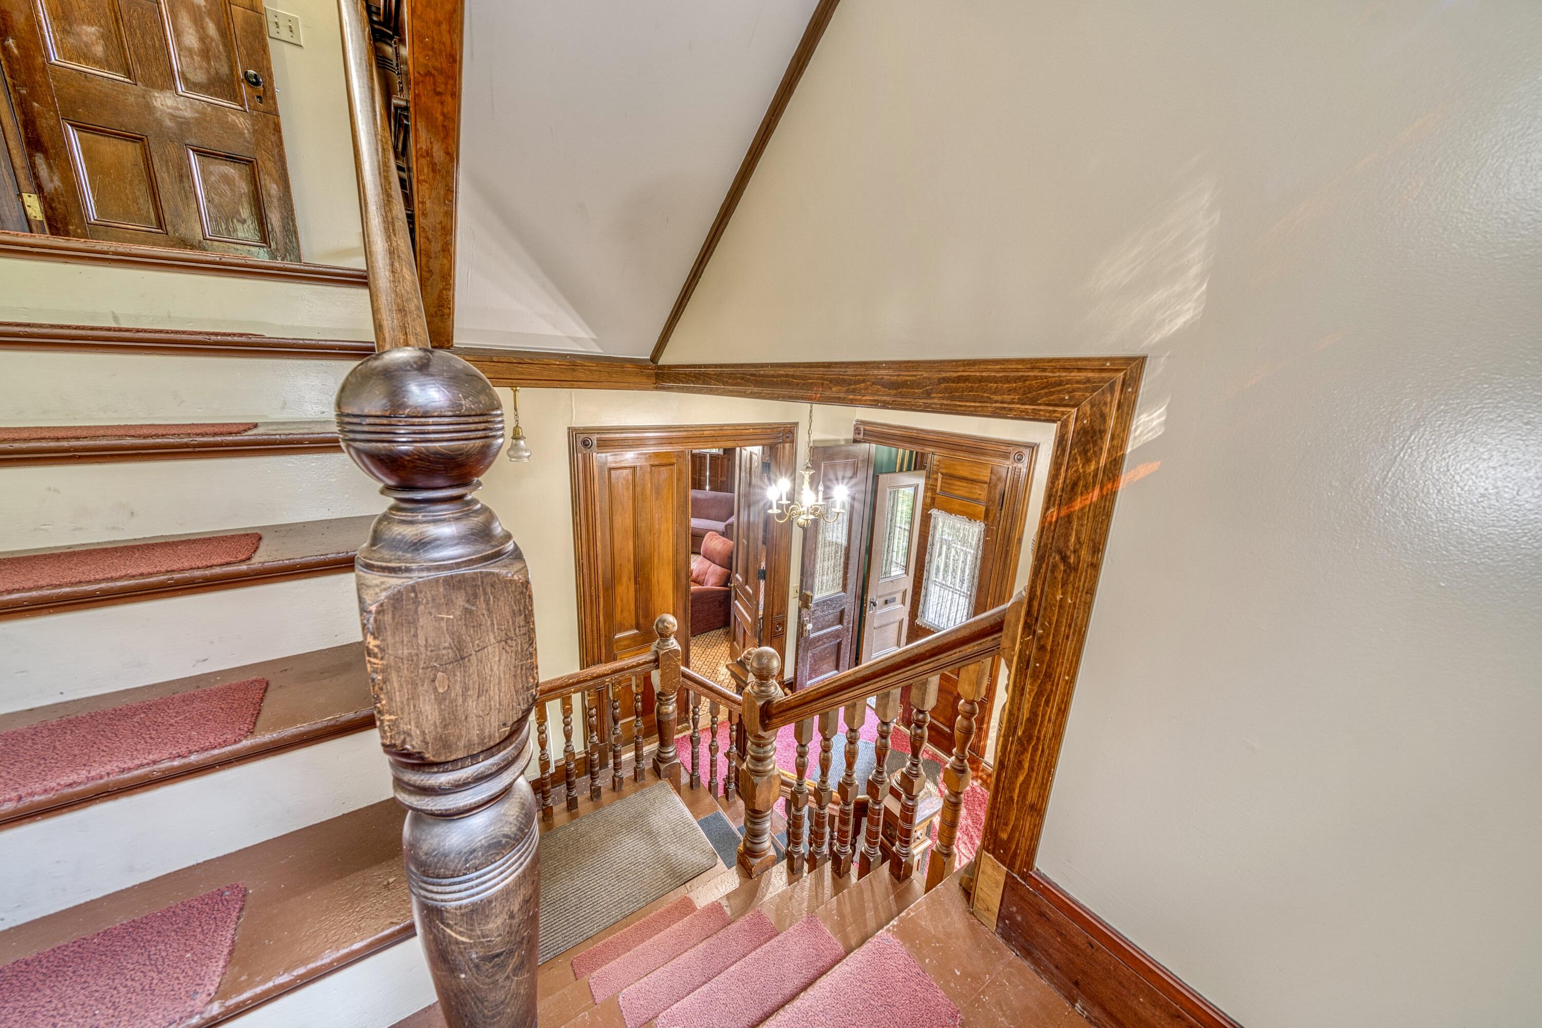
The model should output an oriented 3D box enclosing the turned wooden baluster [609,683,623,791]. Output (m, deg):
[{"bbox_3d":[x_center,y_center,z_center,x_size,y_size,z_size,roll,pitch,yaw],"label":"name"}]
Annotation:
[{"bbox_3d":[-0.772,1.121,2.584,0.042,0.612,0.042,-8,18,-35],"label":"turned wooden baluster"}]

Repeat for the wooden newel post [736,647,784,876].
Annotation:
[{"bbox_3d":[-0.040,0.977,2.027,0.118,0.975,0.118,-8,18,-34],"label":"wooden newel post"}]

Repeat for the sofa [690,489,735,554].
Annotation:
[{"bbox_3d":[-1.345,0.099,8.637,2.000,0.880,0.880,7,15,16],"label":"sofa"}]

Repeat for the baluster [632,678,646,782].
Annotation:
[{"bbox_3d":[-0.677,1.108,2.652,0.042,0.612,0.042,-8,18,-35],"label":"baluster"}]

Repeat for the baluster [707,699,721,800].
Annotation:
[{"bbox_3d":[-0.325,1.397,3.002,0.042,0.686,0.042,-8,18,-35],"label":"baluster"}]

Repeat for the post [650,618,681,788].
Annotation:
[{"bbox_3d":[-0.548,0.966,2.698,0.113,0.937,0.113,-8,18,-35],"label":"post"}]

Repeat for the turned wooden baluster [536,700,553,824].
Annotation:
[{"bbox_3d":[-0.988,1.075,2.234,0.042,0.605,0.042,-8,18,-34],"label":"turned wooden baluster"}]

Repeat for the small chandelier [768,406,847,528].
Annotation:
[{"bbox_3d":[0.247,-0.301,3.344,0.524,0.822,0.524,2,14,-1],"label":"small chandelier"}]

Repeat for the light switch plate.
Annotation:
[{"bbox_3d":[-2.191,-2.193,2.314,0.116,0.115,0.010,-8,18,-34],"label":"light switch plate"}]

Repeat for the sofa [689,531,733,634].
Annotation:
[{"bbox_3d":[-0.850,0.727,6.040,0.950,1.000,0.980,-8,18,-34],"label":"sofa"}]

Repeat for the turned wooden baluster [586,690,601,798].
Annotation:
[{"bbox_3d":[-0.866,1.133,2.516,0.042,0.612,0.042,-8,18,-35],"label":"turned wooden baluster"}]

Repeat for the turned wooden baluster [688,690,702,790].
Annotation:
[{"bbox_3d":[-0.426,1.272,2.889,0.042,0.624,0.042,-8,18,-35],"label":"turned wooden baluster"}]

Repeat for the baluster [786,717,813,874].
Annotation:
[{"bbox_3d":[0.106,0.995,1.827,0.045,0.649,0.045,-8,18,-34],"label":"baluster"}]

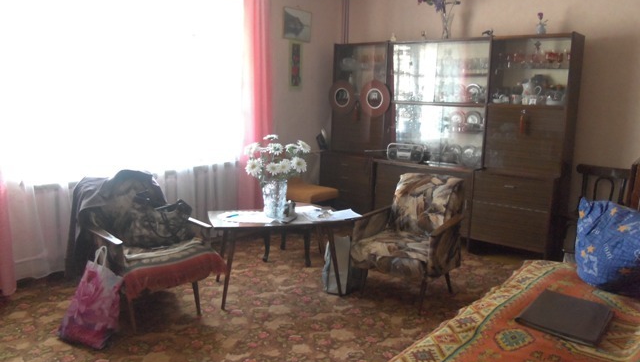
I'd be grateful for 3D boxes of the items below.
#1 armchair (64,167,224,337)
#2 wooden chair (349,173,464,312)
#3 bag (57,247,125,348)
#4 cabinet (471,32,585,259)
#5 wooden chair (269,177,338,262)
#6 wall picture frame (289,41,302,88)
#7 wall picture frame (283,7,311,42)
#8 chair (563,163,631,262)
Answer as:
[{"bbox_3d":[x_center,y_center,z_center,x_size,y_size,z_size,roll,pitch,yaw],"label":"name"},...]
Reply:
[{"bbox_3d":[-1.119,0.427,3.431,0.628,0.796,0.788,-9,14,-40],"label":"armchair"},{"bbox_3d":[0.668,0.408,3.671,0.606,0.781,0.642,9,14,38],"label":"wooden chair"},{"bbox_3d":[-1.313,0.669,2.980,0.336,0.482,0.161,6,12,26],"label":"bag"},{"bbox_3d":[1.761,-0.278,4.446,0.675,1.869,0.511,9,14,39],"label":"cabinet"},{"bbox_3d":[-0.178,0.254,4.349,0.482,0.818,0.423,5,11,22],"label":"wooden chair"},{"bbox_3d":[-0.239,-1.179,5.298,0.020,0.445,0.197,9,14,39],"label":"wall picture frame"},{"bbox_3d":[-0.214,-1.575,5.249,0.020,0.296,0.409,9,14,39],"label":"wall picture frame"},{"bbox_3d":[2.178,0.321,4.128,0.409,0.818,0.438,9,14,39],"label":"chair"}]

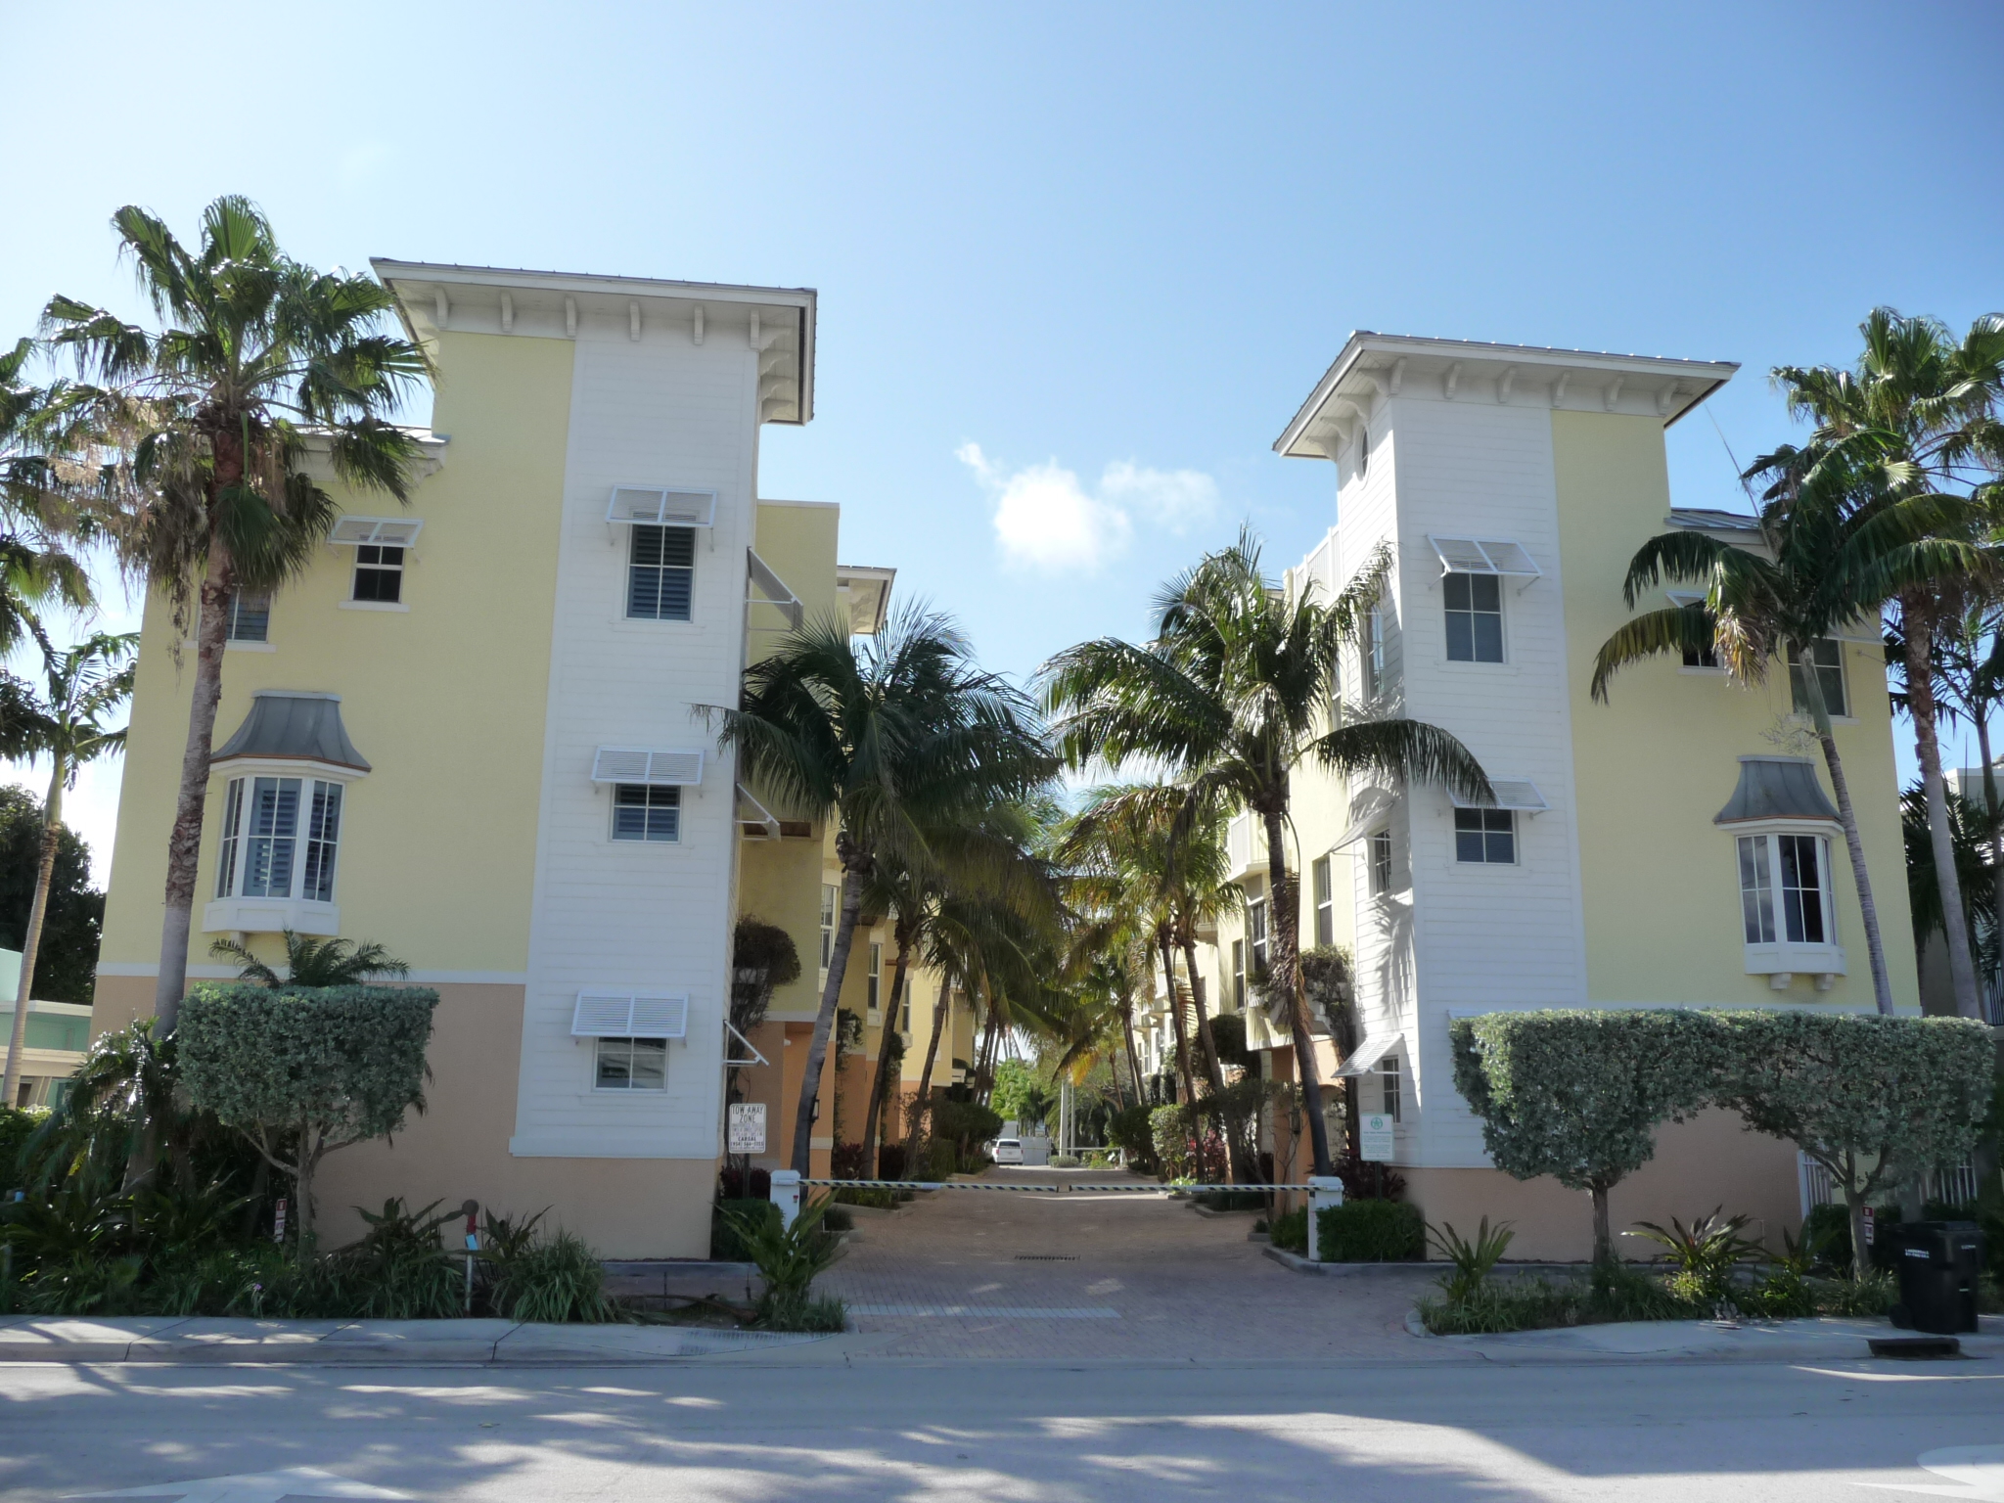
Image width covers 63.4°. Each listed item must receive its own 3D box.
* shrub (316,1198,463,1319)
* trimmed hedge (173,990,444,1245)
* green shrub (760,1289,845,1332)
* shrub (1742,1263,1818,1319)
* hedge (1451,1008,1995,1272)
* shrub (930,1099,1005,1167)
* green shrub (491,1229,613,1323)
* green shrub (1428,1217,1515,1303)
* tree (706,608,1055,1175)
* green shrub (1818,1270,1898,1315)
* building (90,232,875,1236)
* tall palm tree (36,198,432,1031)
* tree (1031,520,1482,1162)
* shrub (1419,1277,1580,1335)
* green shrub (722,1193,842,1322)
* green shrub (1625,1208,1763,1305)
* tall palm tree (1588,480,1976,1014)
[{"bbox_3d":[-5.879,4.905,15.870,1.350,1.100,1.100,2,-13,-7],"label":"shrub"},{"bbox_3d":[-7.281,4.012,16.953,2.500,3.150,1.600,2,-13,-7],"label":"trimmed hedge"},{"bbox_3d":[-1.850,5.158,15.079,0.780,0.350,0.600,2,-13,-7],"label":"green shrub"},{"bbox_3d":[8.252,5.709,17.255,0.680,0.500,0.650,2,-13,-7],"label":"shrub"},{"bbox_3d":[8.994,4.917,20.260,6.600,3.250,1.250,2,-13,-7],"label":"hedge"},{"bbox_3d":[-1.188,13.284,55.753,2.400,2.400,2.400,2,-13,-7],"label":"shrub"},{"bbox_3d":[-4.266,4.970,15.478,1.080,0.820,0.950,2,-13,-7],"label":"green shrub"},{"bbox_3d":[5.061,5.486,17.547,0.900,0.930,0.900,2,-13,-7],"label":"green shrub"},{"bbox_3d":[-1.772,2.424,22.988,4.900,8.900,4.900,2,-13,-7],"label":"tree"},{"bbox_3d":[9.041,5.736,17.302,0.700,0.480,0.650,2,-13,-7],"label":"green shrub"},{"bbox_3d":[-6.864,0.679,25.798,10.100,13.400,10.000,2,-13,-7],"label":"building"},{"bbox_3d":[-9.282,-0.412,18.719,4.500,12.400,4.500,2,-13,-7],"label":"tall palm tree"},{"bbox_3d":[3.695,1.835,23.484,5.600,10.480,5.600,2,-13,-7],"label":"tree"},{"bbox_3d":[4.796,5.336,15.792,1.450,0.500,1.000,2,-13,-7],"label":"shrub"},{"bbox_3d":[-2.102,4.875,15.678,1.100,1.120,1.100,2,-13,-7],"label":"green shrub"},{"bbox_3d":[7.604,5.617,18.151,1.300,1.000,1.100,2,-13,-7],"label":"green shrub"},{"bbox_3d":[10.514,1.473,21.335,5.000,10.420,3.600,2,-13,-7],"label":"tall palm tree"}]

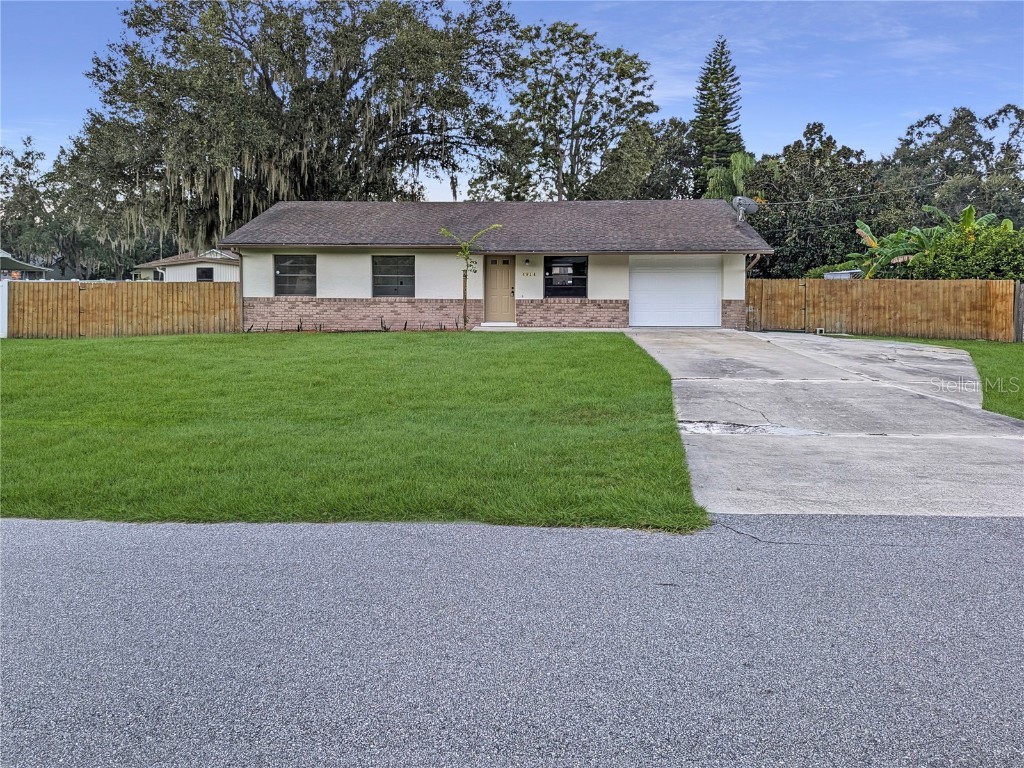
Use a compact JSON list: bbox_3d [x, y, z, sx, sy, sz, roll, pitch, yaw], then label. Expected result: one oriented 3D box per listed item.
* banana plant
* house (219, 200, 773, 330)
[{"bbox_3d":[14.013,-4.316,27.000,2.600,3.850,2.500,0,7,2],"label":"banana plant"},{"bbox_3d":[-0.473,-4.436,26.045,16.485,4.496,10.550,0,7,2],"label":"house"}]

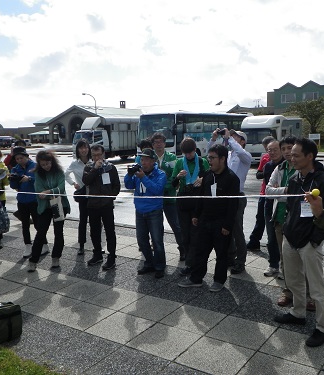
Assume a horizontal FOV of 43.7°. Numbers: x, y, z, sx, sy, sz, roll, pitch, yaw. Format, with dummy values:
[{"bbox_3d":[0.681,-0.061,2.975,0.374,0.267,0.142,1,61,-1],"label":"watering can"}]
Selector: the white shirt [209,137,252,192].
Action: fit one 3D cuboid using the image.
[{"bbox_3d":[0.872,-0.287,5.150,0.480,0.680,0.500,-8,10,-43],"label":"white shirt"}]

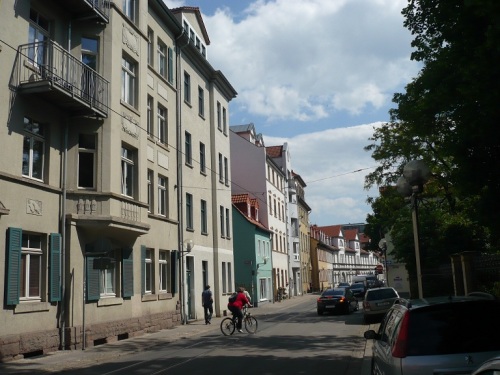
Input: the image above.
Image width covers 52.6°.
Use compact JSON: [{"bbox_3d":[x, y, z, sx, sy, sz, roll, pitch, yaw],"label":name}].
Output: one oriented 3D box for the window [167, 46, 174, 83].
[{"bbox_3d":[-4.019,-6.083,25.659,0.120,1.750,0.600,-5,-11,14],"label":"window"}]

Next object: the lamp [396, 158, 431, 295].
[{"bbox_3d":[3.398,1.494,10.036,0.500,3.870,1.800,-5,-11,14],"label":"lamp"}]

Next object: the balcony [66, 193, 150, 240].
[{"bbox_3d":[-4.329,1.114,17.022,0.980,1.420,4.650,-5,-11,14],"label":"balcony"}]

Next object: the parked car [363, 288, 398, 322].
[{"bbox_3d":[6.364,5.514,24.352,1.760,1.480,4.450,-5,-11,14],"label":"parked car"}]

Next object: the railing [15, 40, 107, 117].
[{"bbox_3d":[-5.685,-3.221,15.721,1.000,1.220,3.200,-5,-11,14],"label":"railing"}]

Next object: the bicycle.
[{"bbox_3d":[-0.390,4.792,18.281,1.720,1.040,0.580,5,-14,-35],"label":"bicycle"}]

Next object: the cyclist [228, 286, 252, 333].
[{"bbox_3d":[-0.432,4.397,18.340,0.850,1.600,0.550,5,-14,-35],"label":"cyclist"}]

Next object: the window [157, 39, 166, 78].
[{"bbox_3d":[-4.103,-5.818,23.097,0.140,1.800,1.040,-5,-11,14],"label":"window"}]

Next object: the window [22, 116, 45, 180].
[{"bbox_3d":[-6.294,-1.082,14.885,0.180,1.900,1.120,-5,-11,14],"label":"window"}]

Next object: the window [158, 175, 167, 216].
[{"bbox_3d":[-4.059,0.422,23.588,0.180,1.950,1.120,-5,-11,14],"label":"window"}]

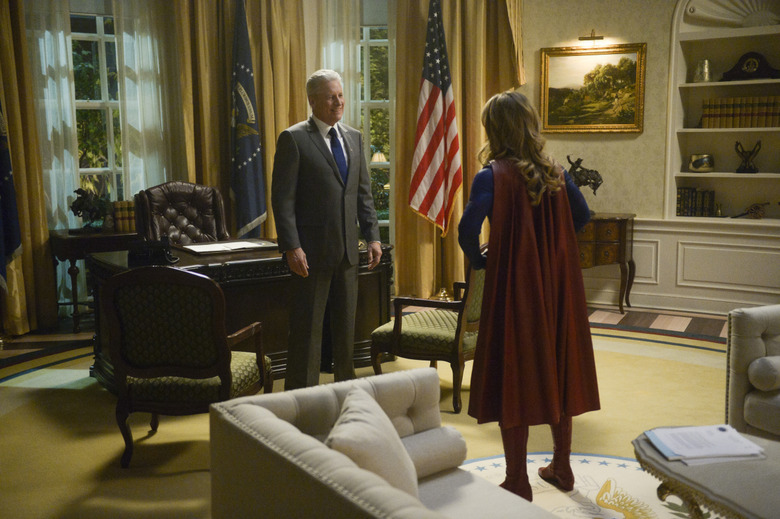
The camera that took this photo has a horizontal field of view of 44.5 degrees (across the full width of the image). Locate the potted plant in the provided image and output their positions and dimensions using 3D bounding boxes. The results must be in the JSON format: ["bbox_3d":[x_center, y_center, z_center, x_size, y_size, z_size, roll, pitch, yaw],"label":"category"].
[{"bbox_3d":[-2.457,-0.398,7.790,0.330,0.360,0.200,-4,10,-20],"label":"potted plant"}]

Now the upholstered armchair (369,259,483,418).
[{"bbox_3d":[0.338,0.352,5.674,0.660,0.980,0.660,5,11,34],"label":"upholstered armchair"}]

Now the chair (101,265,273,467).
[{"bbox_3d":[-0.984,0.487,4.781,0.650,0.940,0.690,0,7,6],"label":"chair"}]

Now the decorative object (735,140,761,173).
[{"bbox_3d":[3.068,-0.886,8.171,0.200,0.270,0.110,5,9,35],"label":"decorative object"}]

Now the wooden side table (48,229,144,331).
[{"bbox_3d":[-2.329,0.157,8.144,0.950,0.780,0.500,-5,8,-32],"label":"wooden side table"}]

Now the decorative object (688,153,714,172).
[{"bbox_3d":[2.743,-0.841,8.383,0.190,0.150,0.190,5,9,35],"label":"decorative object"}]

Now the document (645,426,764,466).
[{"bbox_3d":[1.065,0.628,3.244,0.310,0.020,0.320,-1,7,-8],"label":"document"}]

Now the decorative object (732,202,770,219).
[{"bbox_3d":[2.884,-0.394,7.657,0.280,0.135,0.130,5,11,33],"label":"decorative object"}]

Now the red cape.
[{"bbox_3d":[0.641,0.123,4.279,0.500,1.140,0.330,-3,8,-20],"label":"red cape"}]

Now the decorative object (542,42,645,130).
[{"bbox_3d":[1.695,-1.427,7.989,0.890,0.730,0.060,4,10,27],"label":"decorative object"}]

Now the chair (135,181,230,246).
[{"bbox_3d":[-1.555,0.007,7.332,0.710,1.190,0.780,-5,10,-23],"label":"chair"}]

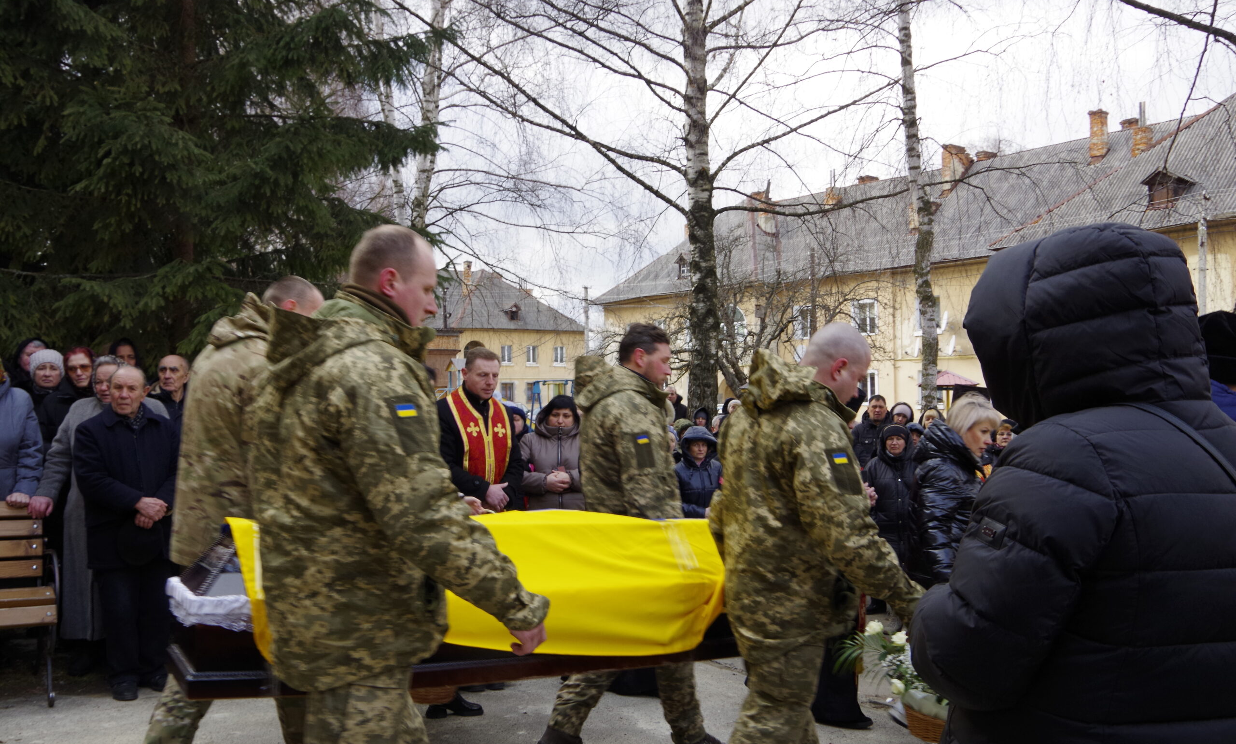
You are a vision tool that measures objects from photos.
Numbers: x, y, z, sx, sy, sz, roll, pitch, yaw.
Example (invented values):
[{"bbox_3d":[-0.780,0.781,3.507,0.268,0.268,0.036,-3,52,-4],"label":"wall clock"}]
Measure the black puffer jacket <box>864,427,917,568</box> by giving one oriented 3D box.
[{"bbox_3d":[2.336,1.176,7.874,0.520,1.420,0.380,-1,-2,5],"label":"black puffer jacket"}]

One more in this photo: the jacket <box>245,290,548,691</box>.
[{"bbox_3d":[-0.532,0.286,2.200,0.670,0.900,0.540,0,-2,-18],"label":"jacket"}]

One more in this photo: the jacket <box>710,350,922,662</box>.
[{"bbox_3d":[0.571,0.390,2.700,0.600,0.880,0.540,0,-2,-20],"label":"jacket"}]

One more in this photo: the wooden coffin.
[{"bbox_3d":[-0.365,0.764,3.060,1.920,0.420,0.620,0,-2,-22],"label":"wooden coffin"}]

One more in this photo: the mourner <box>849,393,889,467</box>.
[{"bbox_3d":[2.333,1.065,8.366,0.520,1.720,0.360,-1,-2,13],"label":"mourner"}]

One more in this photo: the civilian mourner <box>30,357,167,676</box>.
[{"bbox_3d":[-2.812,0.773,4.996,0.680,1.700,0.440,1,-3,-25],"label":"civilian mourner"}]

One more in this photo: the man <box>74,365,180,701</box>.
[{"bbox_3d":[-2.490,0.802,4.667,0.540,1.670,0.380,1,-3,-34],"label":"man"}]

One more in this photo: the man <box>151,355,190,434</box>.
[{"bbox_3d":[-2.629,0.759,5.469,0.520,1.720,0.340,0,-2,-12],"label":"man"}]

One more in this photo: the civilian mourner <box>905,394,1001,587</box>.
[{"bbox_3d":[1.447,0.864,3.969,0.420,1.550,0.520,-2,-3,29],"label":"civilian mourner"}]

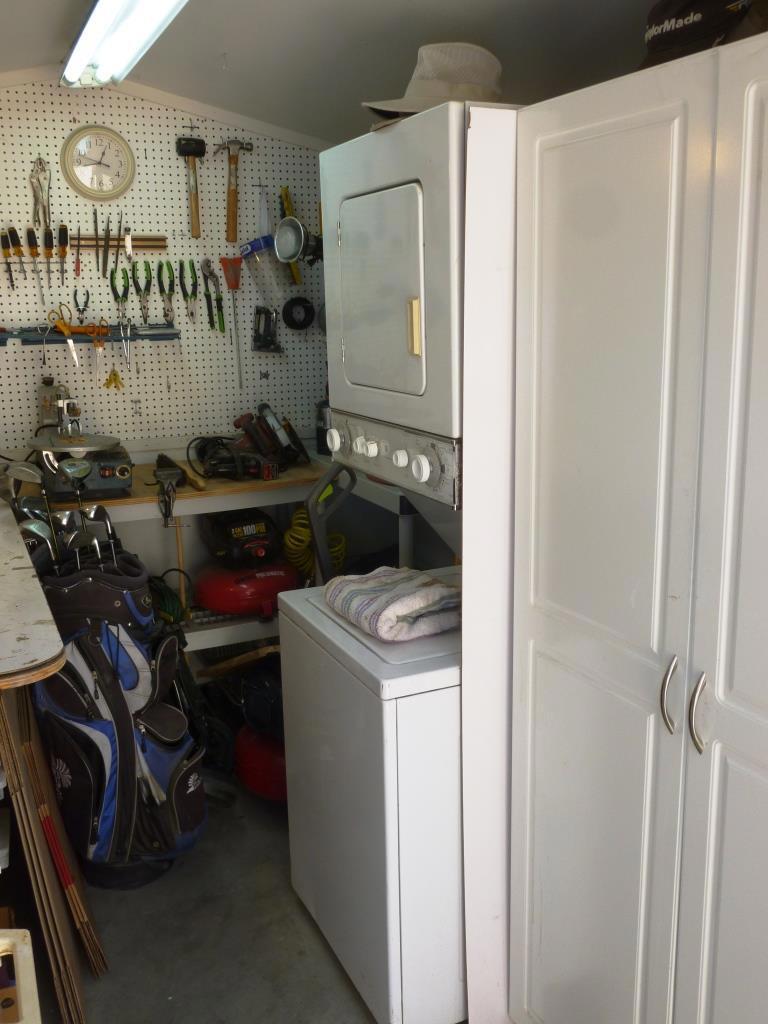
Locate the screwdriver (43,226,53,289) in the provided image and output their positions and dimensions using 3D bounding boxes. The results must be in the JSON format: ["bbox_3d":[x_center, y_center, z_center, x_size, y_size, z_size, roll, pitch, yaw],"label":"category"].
[{"bbox_3d":[-1.053,-0.793,2.792,0.030,0.187,0.030,-2,13,-24],"label":"screwdriver"}]

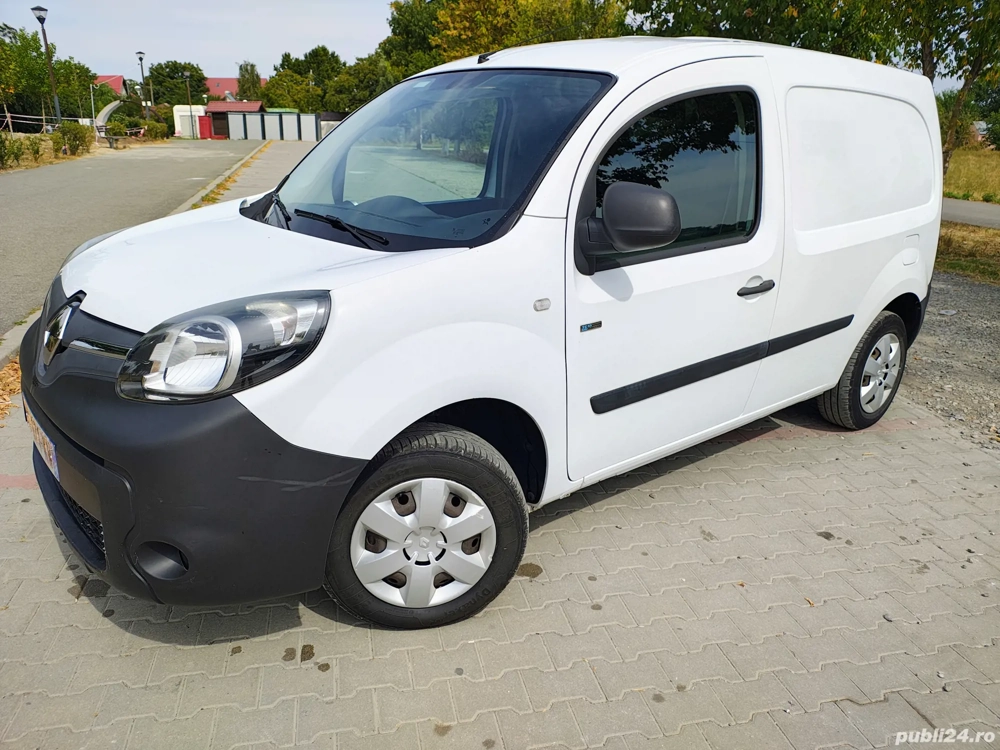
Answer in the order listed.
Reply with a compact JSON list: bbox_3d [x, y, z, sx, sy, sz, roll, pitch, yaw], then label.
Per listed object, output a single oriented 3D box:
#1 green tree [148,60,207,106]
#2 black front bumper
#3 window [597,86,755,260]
[{"bbox_3d":[-34.831,-30.167,78.000,6.400,6.990,6.000,1,19,0],"label":"green tree"},{"bbox_3d":[-1.145,0.112,2.320,0.660,0.740,1.780,-13,23,-36],"label":"black front bumper"},{"bbox_3d":[0.606,-0.681,2.395,0.900,0.550,0.070,-13,13,-36],"label":"window"}]

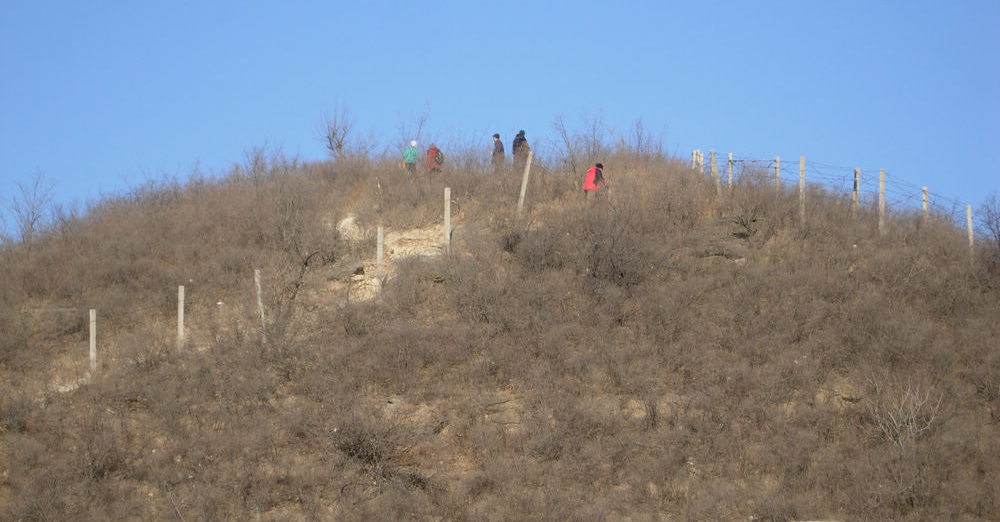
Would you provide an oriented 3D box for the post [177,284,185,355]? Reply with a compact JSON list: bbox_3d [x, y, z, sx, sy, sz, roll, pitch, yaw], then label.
[{"bbox_3d":[-9.112,1.671,104.000,0.150,1.980,0.150,0,-5,0],"label":"post"}]

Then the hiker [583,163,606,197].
[{"bbox_3d":[2.975,-2.333,114.000,0.650,1.600,0.550,4,-6,-38],"label":"hiker"}]

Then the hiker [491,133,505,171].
[{"bbox_3d":[-0.086,-3.537,125.000,0.420,1.720,0.500,-1,-5,6],"label":"hiker"}]

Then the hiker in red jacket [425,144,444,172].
[{"bbox_3d":[-2.249,-3.280,125.000,0.600,1.580,0.550,-3,-6,35],"label":"hiker in red jacket"}]

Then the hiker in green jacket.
[{"bbox_3d":[-3.123,-3.402,127.000,0.580,1.650,0.420,-1,-5,12],"label":"hiker in green jacket"}]

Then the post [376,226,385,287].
[{"bbox_3d":[-3.447,-0.072,105.000,0.150,1.880,0.150,0,-5,0],"label":"post"}]

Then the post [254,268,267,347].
[{"bbox_3d":[-6.683,1.303,102.000,0.140,2.100,0.140,-6,-5,0],"label":"post"}]

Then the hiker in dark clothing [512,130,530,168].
[{"bbox_3d":[0.710,-3.531,123.000,0.480,1.750,0.580,-4,-7,41],"label":"hiker in dark clothing"}]

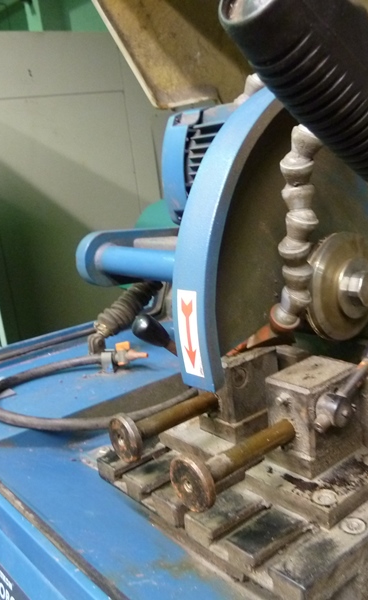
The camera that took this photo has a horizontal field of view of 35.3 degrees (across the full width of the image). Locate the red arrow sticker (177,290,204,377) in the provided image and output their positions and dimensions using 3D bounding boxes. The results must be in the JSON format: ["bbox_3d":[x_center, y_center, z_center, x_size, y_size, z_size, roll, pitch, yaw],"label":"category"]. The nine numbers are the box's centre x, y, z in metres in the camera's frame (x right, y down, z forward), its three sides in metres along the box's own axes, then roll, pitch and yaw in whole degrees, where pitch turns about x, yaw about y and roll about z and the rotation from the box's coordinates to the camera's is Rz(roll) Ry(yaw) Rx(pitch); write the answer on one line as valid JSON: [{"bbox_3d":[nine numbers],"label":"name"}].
[{"bbox_3d":[0.005,0.029,0.483,0.004,0.073,0.025,-15,15,-36],"label":"red arrow sticker"}]

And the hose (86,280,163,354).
[{"bbox_3d":[-0.092,0.022,0.884,0.151,0.041,0.041,-44,-26,18],"label":"hose"}]

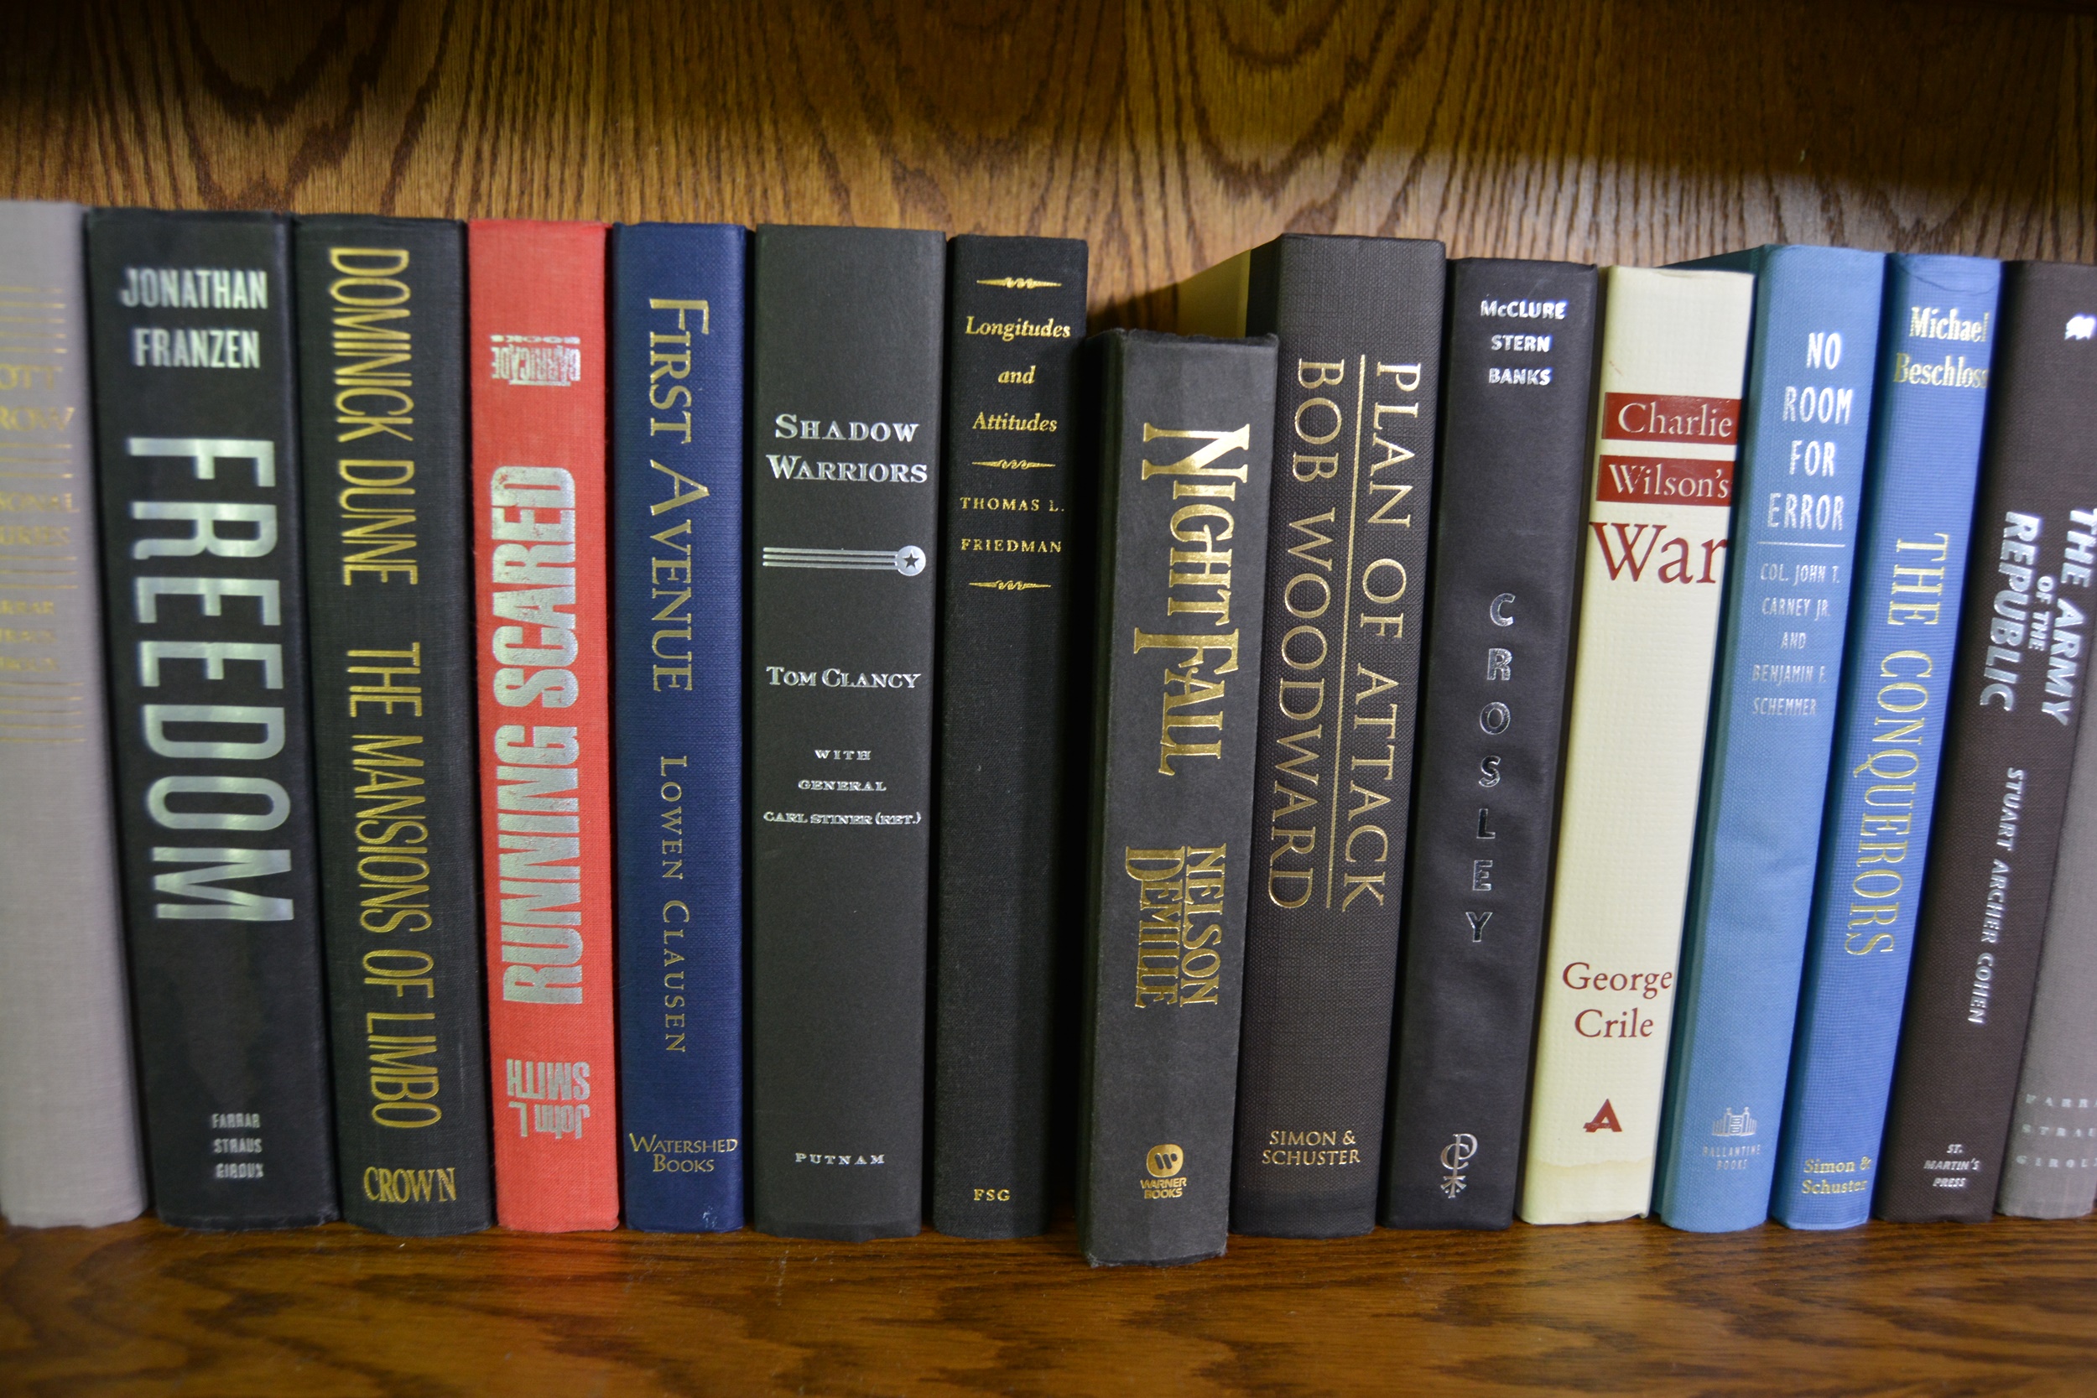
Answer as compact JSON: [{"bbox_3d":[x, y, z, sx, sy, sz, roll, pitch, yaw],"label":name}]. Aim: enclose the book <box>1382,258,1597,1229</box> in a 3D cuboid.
[{"bbox_3d":[0.099,0.004,0.467,0.034,0.237,0.154,1,10,-6],"label":"book"}]

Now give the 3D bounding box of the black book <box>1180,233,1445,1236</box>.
[{"bbox_3d":[0.062,0.001,0.463,0.036,0.240,0.164,1,11,-4],"label":"black book"}]

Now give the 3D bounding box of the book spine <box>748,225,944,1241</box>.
[{"bbox_3d":[-0.054,0.001,0.453,0.042,0.239,0.154,1,10,-6],"label":"book spine"}]

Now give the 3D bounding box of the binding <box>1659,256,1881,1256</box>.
[{"bbox_3d":[0.171,0.001,0.474,0.029,0.241,0.164,1,11,-3],"label":"binding"}]

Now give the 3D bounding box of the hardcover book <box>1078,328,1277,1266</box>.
[{"bbox_3d":[0.021,0.016,0.444,0.035,0.217,0.147,1,10,-7],"label":"hardcover book"}]

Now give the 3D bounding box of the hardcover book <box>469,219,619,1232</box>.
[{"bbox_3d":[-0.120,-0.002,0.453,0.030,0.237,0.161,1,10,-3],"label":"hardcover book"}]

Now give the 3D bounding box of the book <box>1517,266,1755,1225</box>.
[{"bbox_3d":[0.136,0.005,0.472,0.035,0.236,0.153,1,10,-6],"label":"book"}]

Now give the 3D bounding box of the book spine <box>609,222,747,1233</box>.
[{"bbox_3d":[-0.092,0.000,0.453,0.029,0.238,0.154,1,10,-6],"label":"book spine"}]

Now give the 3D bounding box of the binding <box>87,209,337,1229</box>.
[{"bbox_3d":[-0.195,-0.004,0.452,0.044,0.237,0.161,2,10,-3],"label":"binding"}]

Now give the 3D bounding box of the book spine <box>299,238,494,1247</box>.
[{"bbox_3d":[-0.153,-0.003,0.453,0.036,0.237,0.164,2,10,-3],"label":"book spine"}]

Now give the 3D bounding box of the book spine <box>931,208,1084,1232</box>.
[{"bbox_3d":[-0.018,0.002,0.456,0.031,0.238,0.154,1,10,-6],"label":"book spine"}]

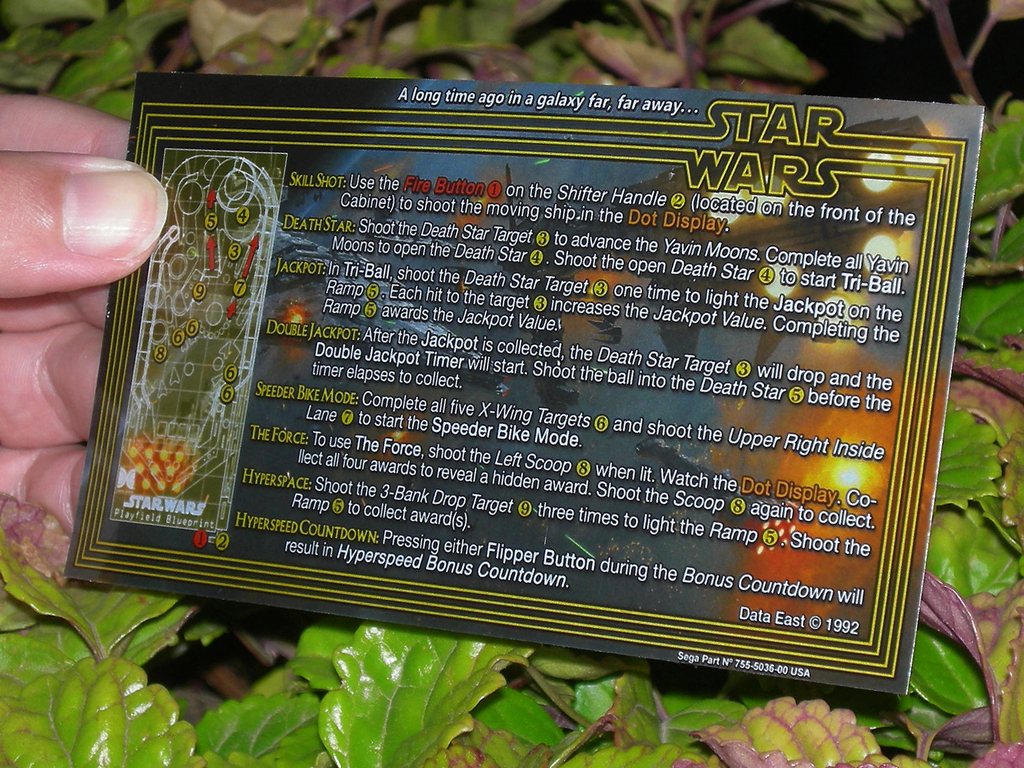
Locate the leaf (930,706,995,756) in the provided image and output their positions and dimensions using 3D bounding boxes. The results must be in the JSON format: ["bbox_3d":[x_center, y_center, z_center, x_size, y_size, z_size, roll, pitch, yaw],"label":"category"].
[{"bbox_3d":[0.071,0.054,0.450,0.014,0.004,0.010,-28,52,-6],"label":"leaf"}]

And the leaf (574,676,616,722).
[{"bbox_3d":[0.014,0.053,0.478,0.009,0.004,0.011,12,67,1],"label":"leaf"}]

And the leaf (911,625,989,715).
[{"bbox_3d":[0.072,0.047,0.475,0.018,0.005,0.014,31,61,11],"label":"leaf"}]

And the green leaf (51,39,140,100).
[{"bbox_3d":[-0.083,-0.062,0.570,0.021,0.005,0.012,-32,53,-19],"label":"green leaf"}]

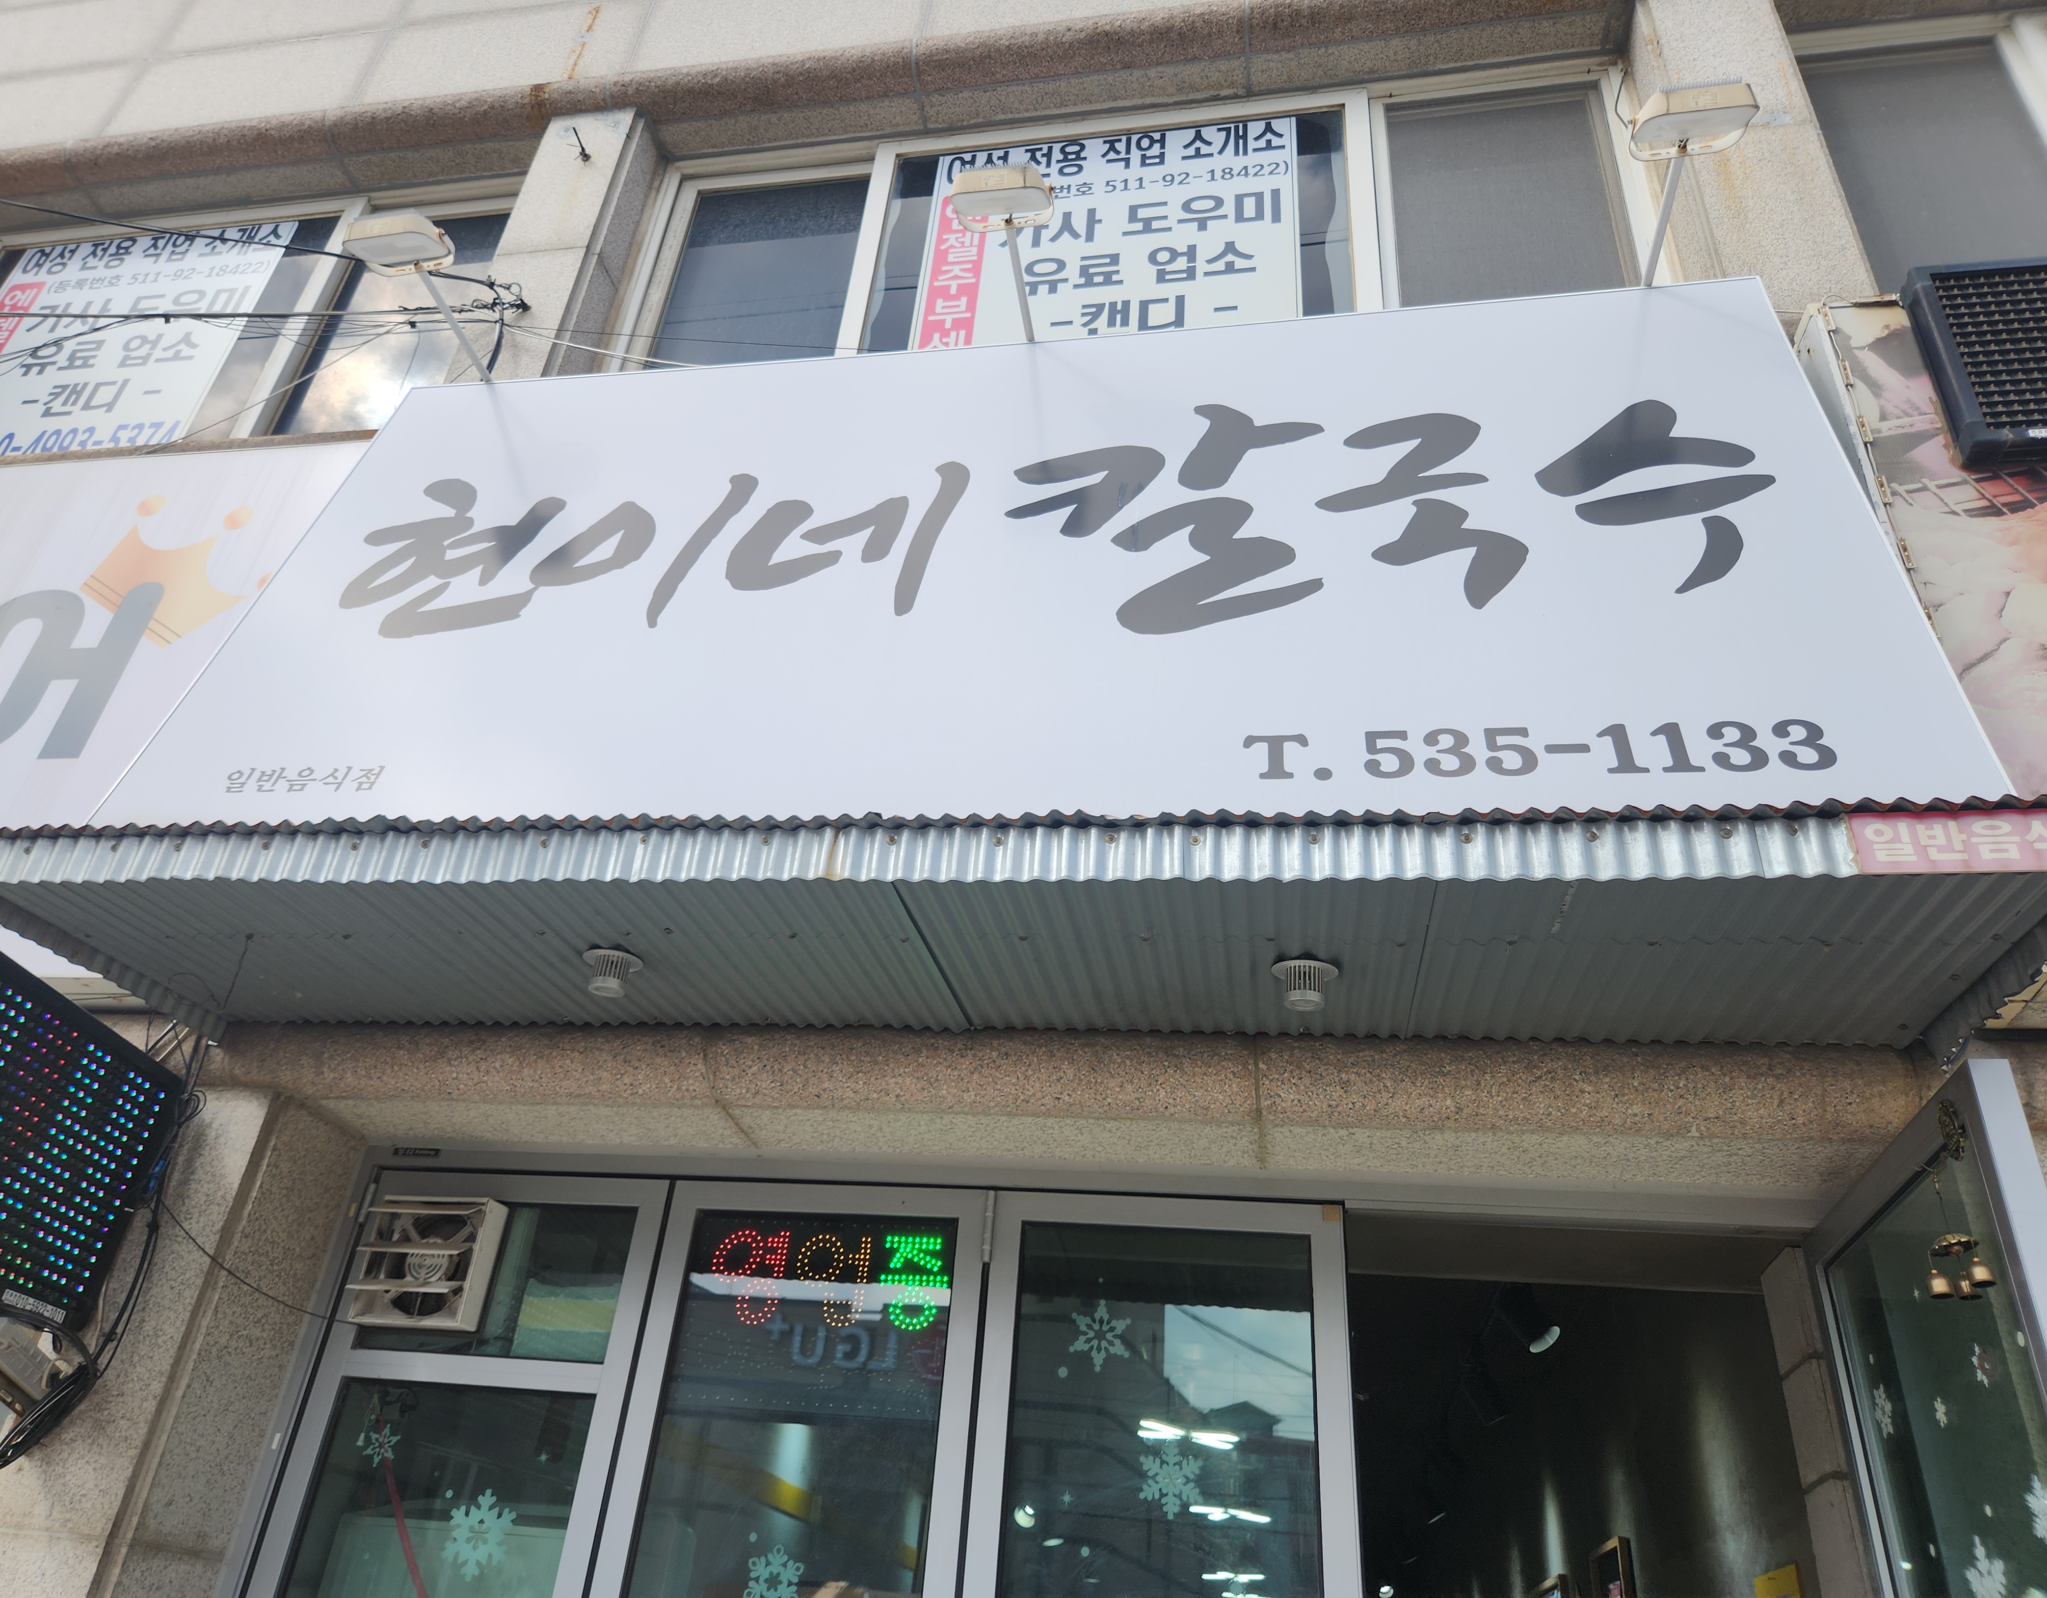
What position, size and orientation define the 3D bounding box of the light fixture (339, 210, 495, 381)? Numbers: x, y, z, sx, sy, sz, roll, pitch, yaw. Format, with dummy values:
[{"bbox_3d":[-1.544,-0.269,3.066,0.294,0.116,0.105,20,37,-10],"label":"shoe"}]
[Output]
[{"bbox_3d":[-1.376,-1.168,3.343,0.222,0.118,0.488,-1,-31,11],"label":"light fixture"}]

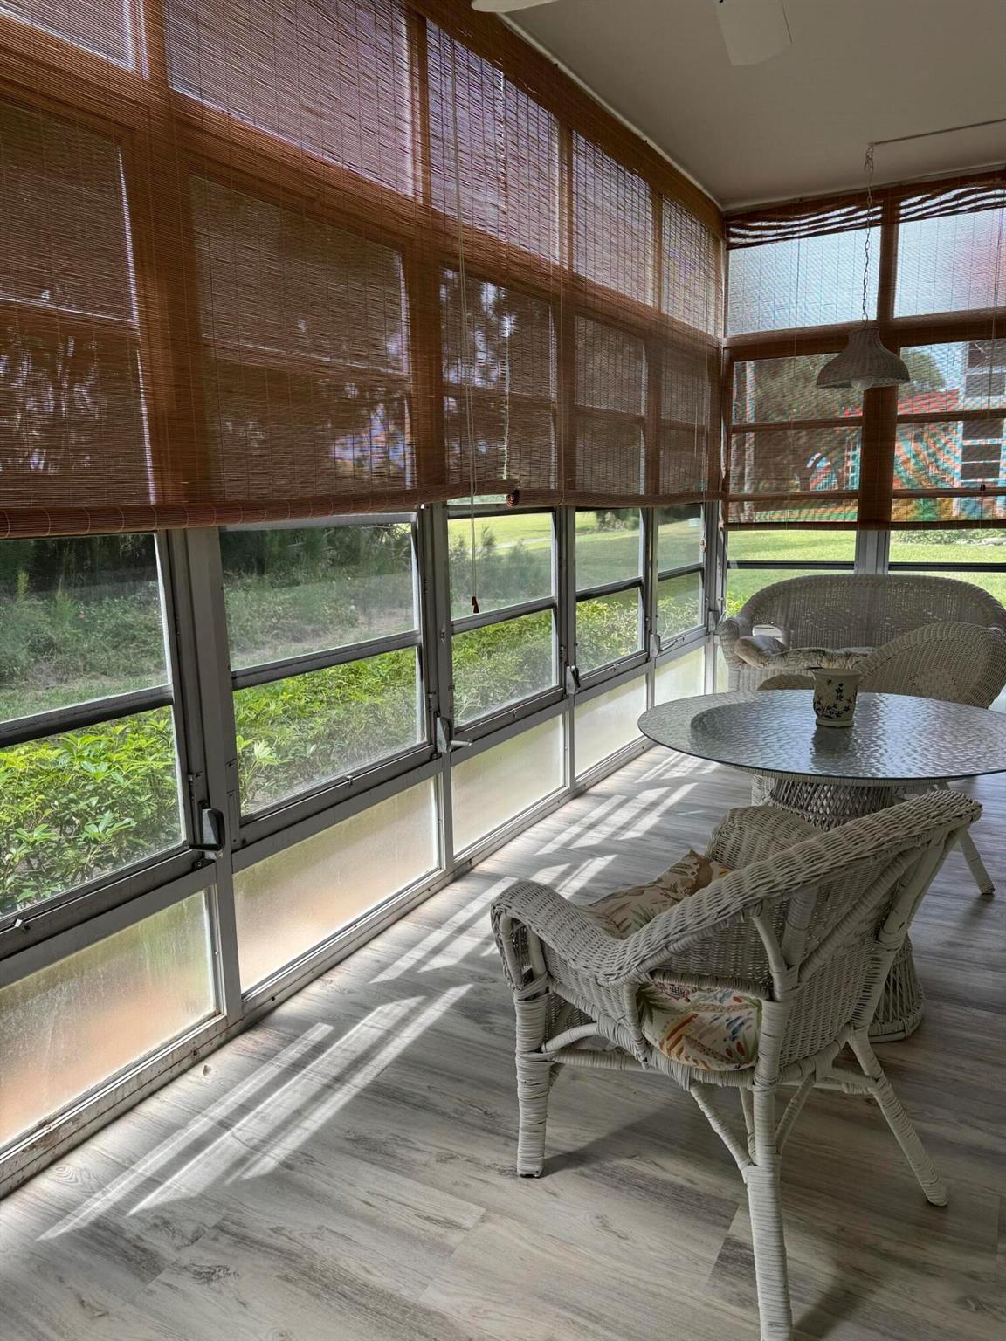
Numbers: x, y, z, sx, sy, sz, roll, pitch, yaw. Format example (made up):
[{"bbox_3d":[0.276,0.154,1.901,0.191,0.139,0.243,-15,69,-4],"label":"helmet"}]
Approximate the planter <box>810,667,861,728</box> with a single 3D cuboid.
[{"bbox_3d":[0.820,0.066,2.282,0.118,0.127,0.118,5,12,28],"label":"planter"}]

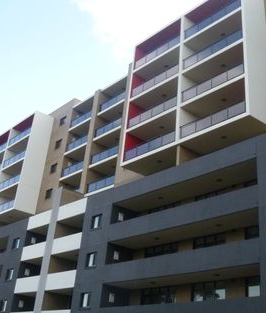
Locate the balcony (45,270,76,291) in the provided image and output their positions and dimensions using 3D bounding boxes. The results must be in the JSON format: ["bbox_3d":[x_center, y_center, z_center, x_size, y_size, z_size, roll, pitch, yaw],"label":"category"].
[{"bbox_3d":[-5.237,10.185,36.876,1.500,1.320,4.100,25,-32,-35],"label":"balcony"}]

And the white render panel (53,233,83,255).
[{"bbox_3d":[-5.263,7.006,36.465,0.200,1.309,4.003,27,-33,-35],"label":"white render panel"}]

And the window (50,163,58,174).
[{"bbox_3d":[-8.628,1.411,50.175,0.150,1.000,1.260,25,-32,-35],"label":"window"}]

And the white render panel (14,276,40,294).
[{"bbox_3d":[-9.202,11.324,40.109,0.200,1.250,4.100,25,-32,-35],"label":"white render panel"}]

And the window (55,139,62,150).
[{"bbox_3d":[-8.324,-1.290,51.424,0.150,0.980,1.190,25,-32,-35],"label":"window"}]

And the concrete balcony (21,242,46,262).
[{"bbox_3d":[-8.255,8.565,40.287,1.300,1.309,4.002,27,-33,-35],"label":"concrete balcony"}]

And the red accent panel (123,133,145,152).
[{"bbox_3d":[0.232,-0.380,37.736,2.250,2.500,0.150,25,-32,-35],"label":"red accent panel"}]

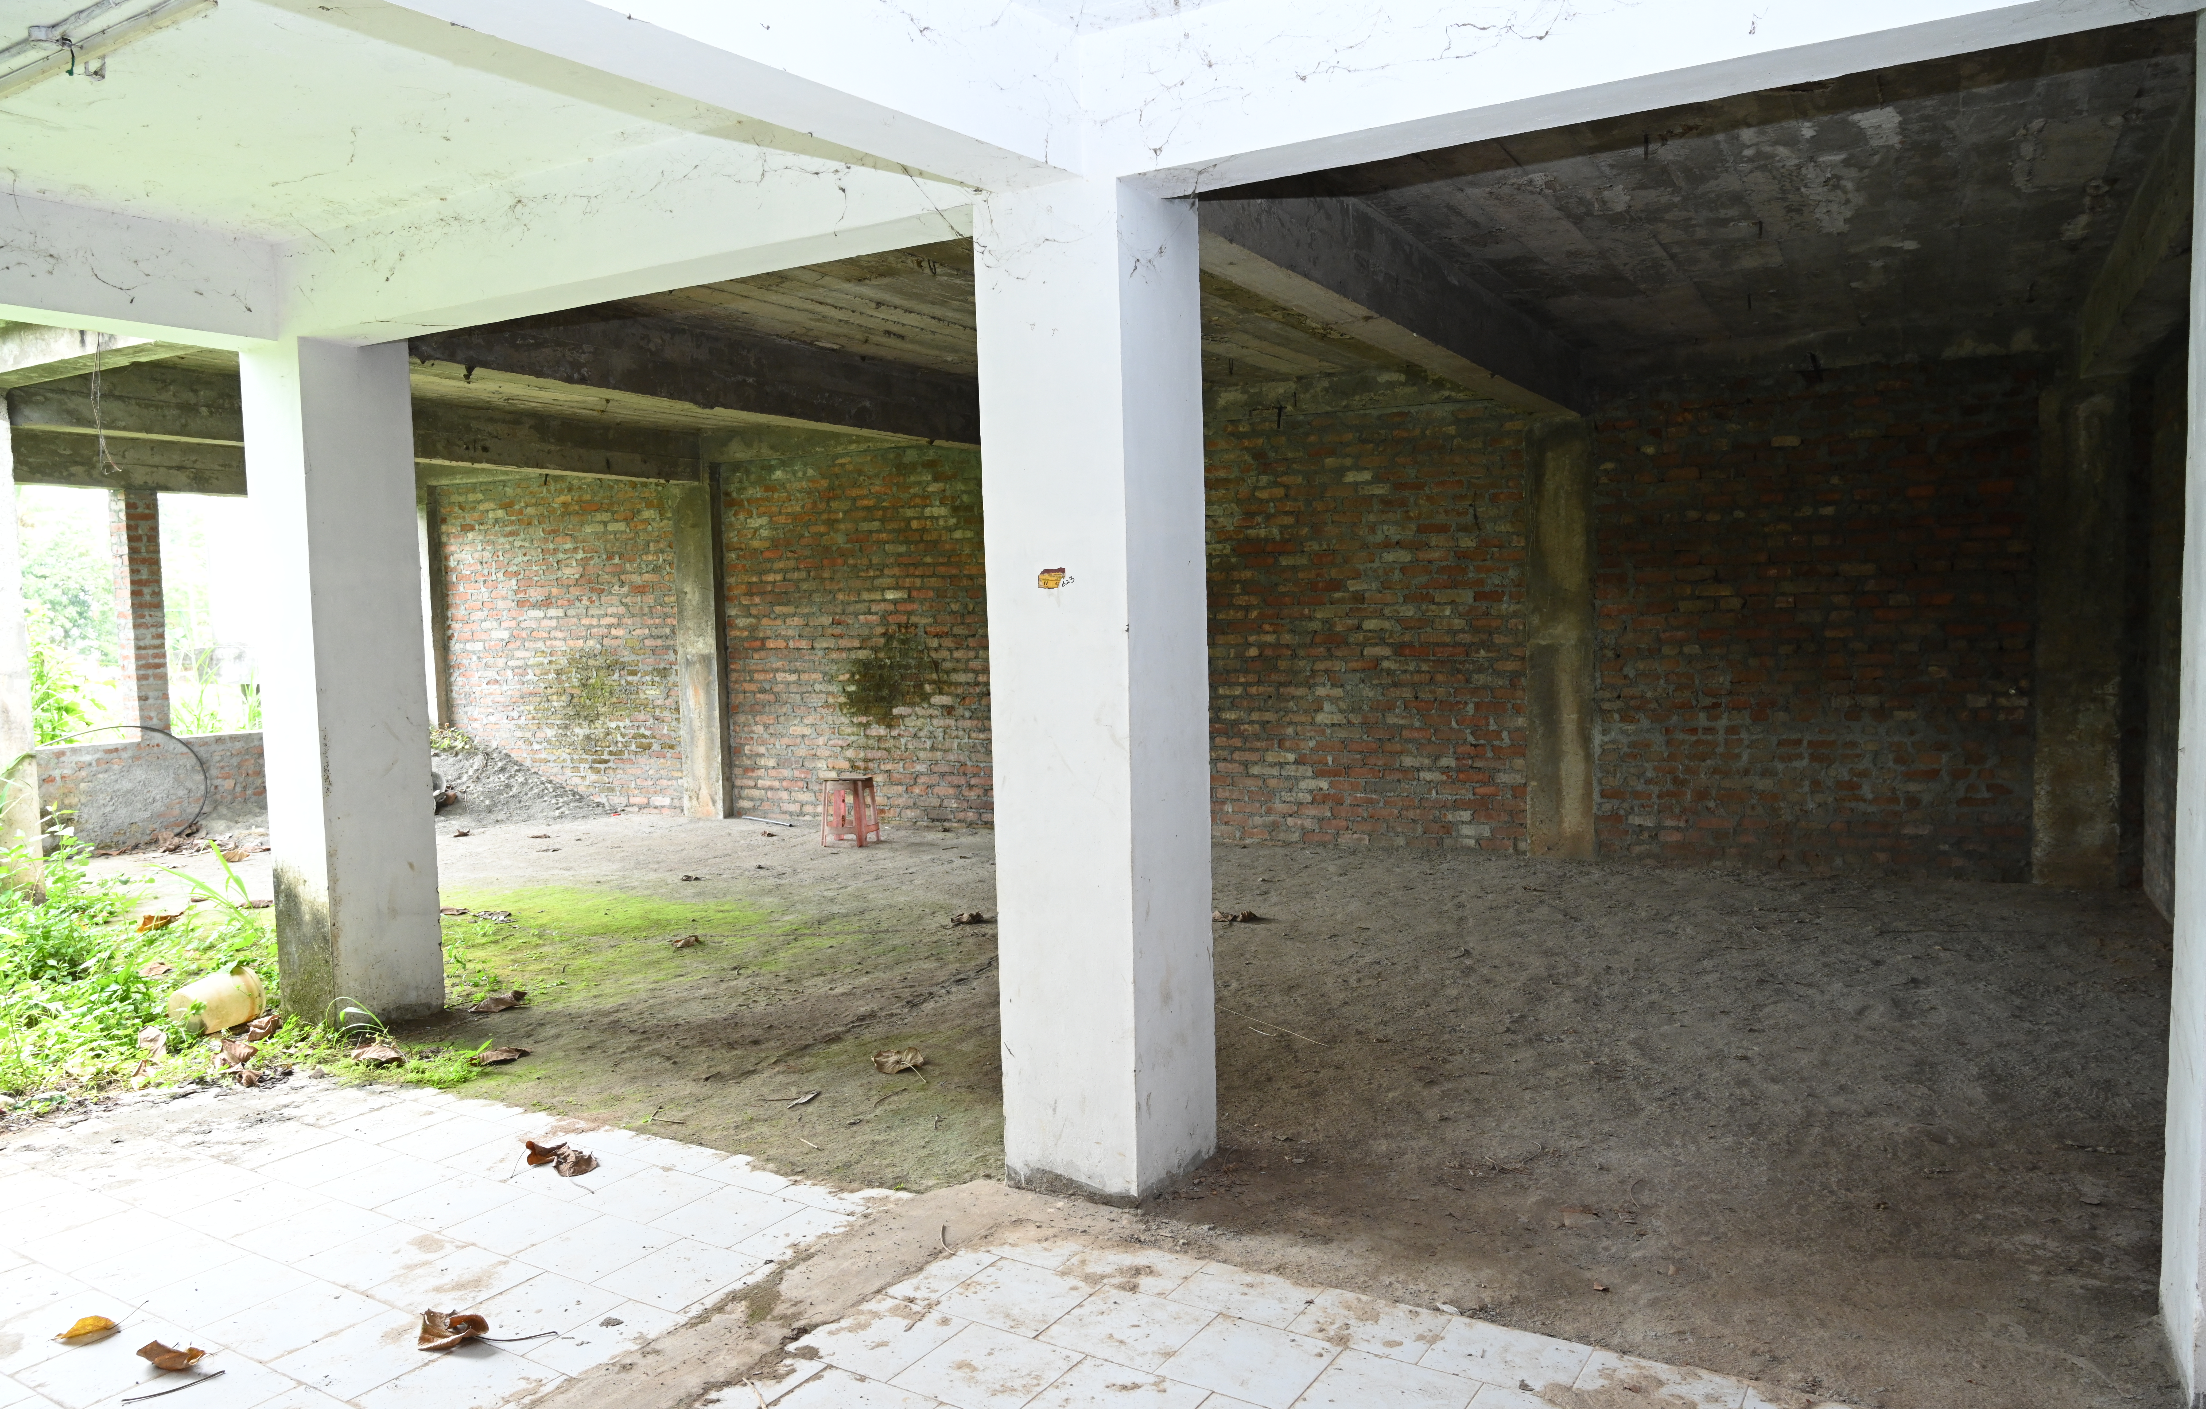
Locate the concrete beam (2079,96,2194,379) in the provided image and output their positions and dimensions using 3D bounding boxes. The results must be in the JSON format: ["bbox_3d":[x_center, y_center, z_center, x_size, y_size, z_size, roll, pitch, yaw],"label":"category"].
[{"bbox_3d":[3.696,-1.629,5.048,0.228,0.326,5.115,1,4,30],"label":"concrete beam"}]

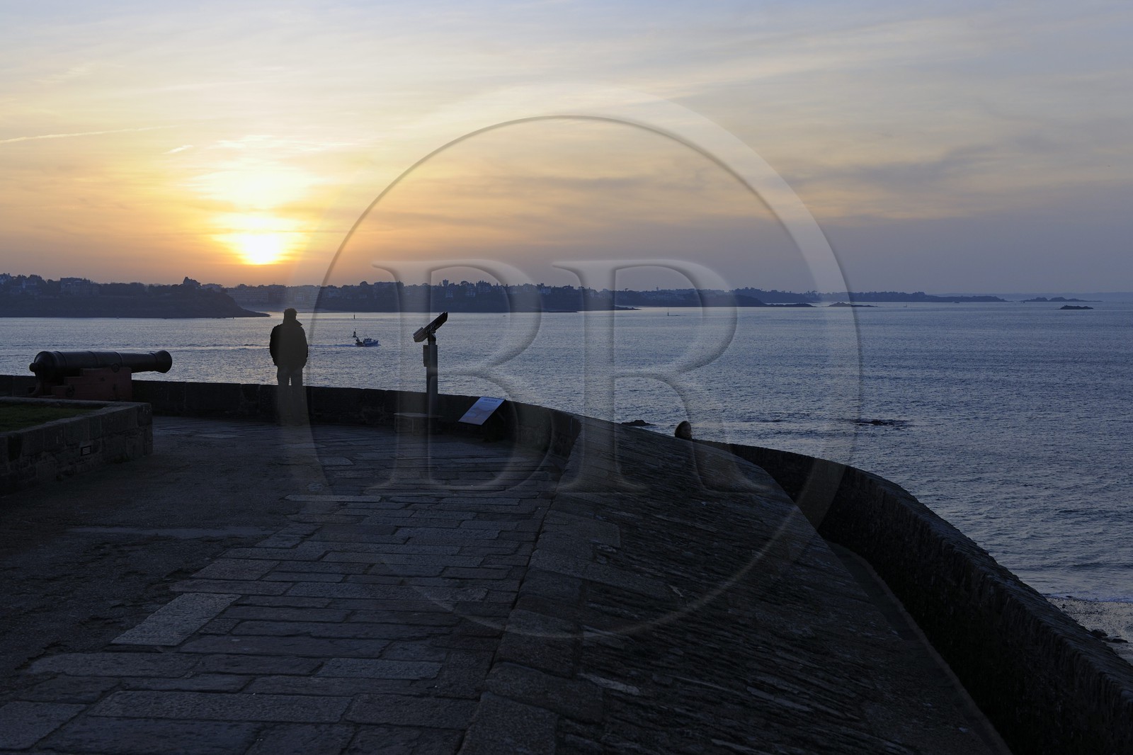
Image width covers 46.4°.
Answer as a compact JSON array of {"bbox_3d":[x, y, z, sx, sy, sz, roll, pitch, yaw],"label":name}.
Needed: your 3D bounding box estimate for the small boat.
[{"bbox_3d":[-76.000,-14.900,500.000,9.800,6.300,3.200,0,4,0],"label":"small boat"}]

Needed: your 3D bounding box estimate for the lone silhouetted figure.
[{"bbox_3d":[-4.140,-0.165,19.700,0.580,1.750,0.340,-1,4,-9],"label":"lone silhouetted figure"}]

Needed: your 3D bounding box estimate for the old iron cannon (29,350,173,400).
[{"bbox_3d":[-6.950,0.115,19.750,0.800,1.070,2.620,2,4,27],"label":"old iron cannon"}]

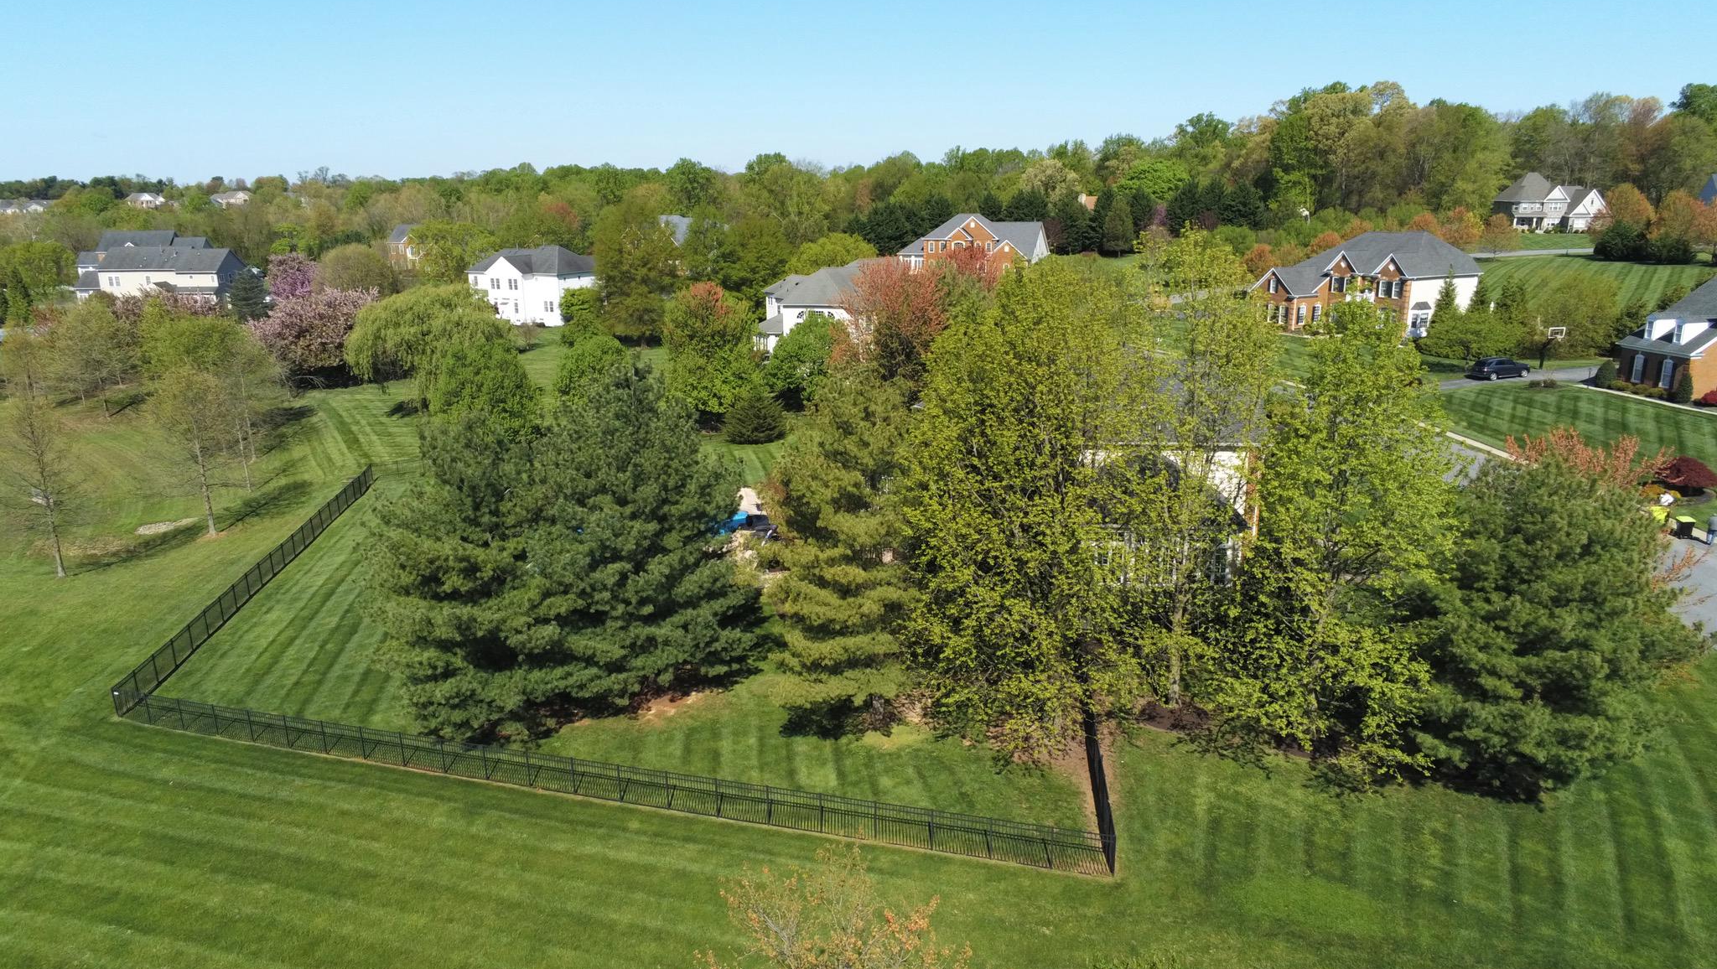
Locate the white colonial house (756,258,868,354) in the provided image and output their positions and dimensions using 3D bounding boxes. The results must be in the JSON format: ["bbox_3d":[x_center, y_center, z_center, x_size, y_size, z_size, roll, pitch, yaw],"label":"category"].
[{"bbox_3d":[-2.166,-17.168,112.700,14.000,9.700,17.000,2,15,12],"label":"white colonial house"}]

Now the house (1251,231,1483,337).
[{"bbox_3d":[56.066,-22.415,126.035,17.000,10.680,16.000,-9,17,-28],"label":"house"}]

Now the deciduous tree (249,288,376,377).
[{"bbox_3d":[-59.499,-16.112,122.724,12.230,9.960,12.230,-8,16,-25],"label":"deciduous tree"}]

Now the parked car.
[{"bbox_3d":[55.737,-10.118,98.705,4.800,1.720,1.930,-4,15,-11],"label":"parked car"}]

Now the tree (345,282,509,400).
[{"bbox_3d":[-42.569,-13.763,110.533,14.900,11.450,14.900,-7,16,-20],"label":"tree"}]

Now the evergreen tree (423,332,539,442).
[{"bbox_3d":[-31.301,-7.884,93.813,8.700,9.270,8.700,-6,16,-18],"label":"evergreen tree"}]

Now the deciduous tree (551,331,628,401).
[{"bbox_3d":[-23.066,-8.548,96.849,6.730,8.990,6.730,-5,15,-13],"label":"deciduous tree"}]

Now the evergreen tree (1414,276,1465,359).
[{"bbox_3d":[56.643,-16.424,108.955,4.140,8.160,4.140,7,17,27],"label":"evergreen tree"}]

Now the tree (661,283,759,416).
[{"bbox_3d":[-12.692,-10.672,94.442,7.830,12.160,7.830,-3,15,-7],"label":"tree"}]

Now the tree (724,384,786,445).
[{"bbox_3d":[-8.242,-5.607,89.397,4.950,4.710,4.950,-2,15,-5],"label":"tree"}]

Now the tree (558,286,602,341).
[{"bbox_3d":[-32.998,-19.685,134.095,4.930,7.070,4.930,-5,15,-13],"label":"tree"}]

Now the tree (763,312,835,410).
[{"bbox_3d":[-5.309,-10.643,98.877,6.340,8.760,6.340,-2,15,-3],"label":"tree"}]

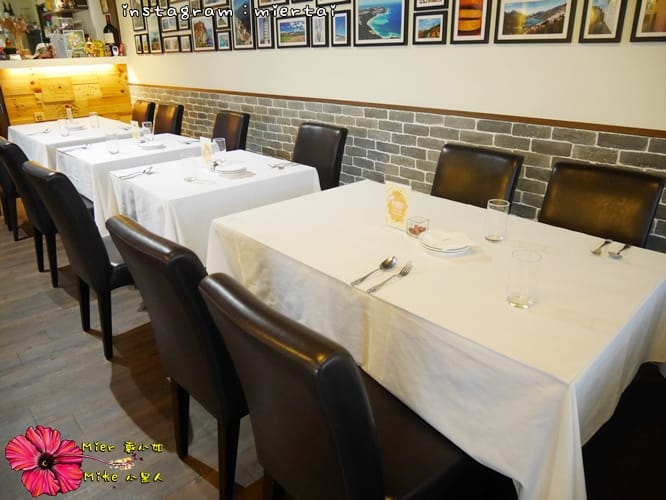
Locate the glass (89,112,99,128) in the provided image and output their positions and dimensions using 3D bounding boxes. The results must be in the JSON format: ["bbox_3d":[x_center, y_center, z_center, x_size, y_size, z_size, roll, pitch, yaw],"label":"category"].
[{"bbox_3d":[-1.967,-1.060,3.777,0.066,0.118,0.066,-20,30,-39],"label":"glass"}]

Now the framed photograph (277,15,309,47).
[{"bbox_3d":[-0.284,-1.501,3.190,0.020,0.200,0.361,-20,30,-39],"label":"framed photograph"}]

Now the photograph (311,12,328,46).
[{"bbox_3d":[-0.075,-1.446,3.054,0.025,0.199,0.174,-21,30,-39],"label":"photograph"}]

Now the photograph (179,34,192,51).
[{"bbox_3d":[-1.376,-1.942,4.359,0.025,0.147,0.228,-21,30,-39],"label":"photograph"}]

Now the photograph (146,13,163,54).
[{"bbox_3d":[-1.821,-2.215,4.763,0.025,0.372,0.316,-21,30,-39],"label":"photograph"}]

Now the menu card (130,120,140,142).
[{"bbox_3d":[-1.319,-0.787,3.068,0.087,0.140,0.030,15,27,33],"label":"menu card"}]

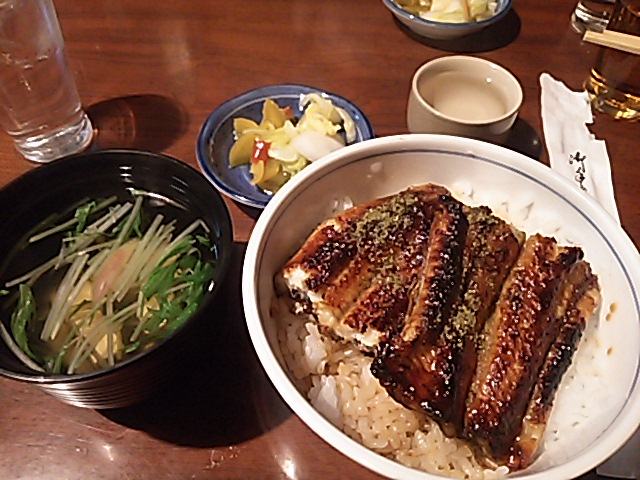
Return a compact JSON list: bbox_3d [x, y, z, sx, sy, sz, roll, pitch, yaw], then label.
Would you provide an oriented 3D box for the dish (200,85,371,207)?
[{"bbox_3d":[-0.021,-0.051,0.356,0.111,0.032,0.111,1,53,-2],"label":"dish"}]

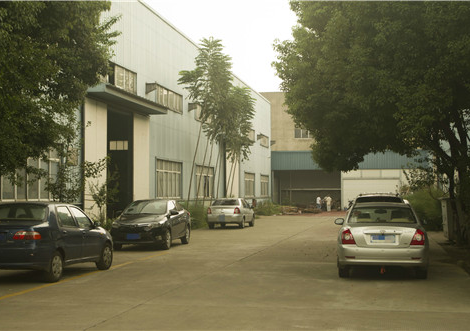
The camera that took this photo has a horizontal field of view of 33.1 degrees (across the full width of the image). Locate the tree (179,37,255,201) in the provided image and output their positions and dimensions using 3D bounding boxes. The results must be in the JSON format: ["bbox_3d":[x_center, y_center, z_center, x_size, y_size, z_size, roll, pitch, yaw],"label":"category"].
[{"bbox_3d":[-1.004,-1.912,45.294,4.400,10.500,4.600,0,-2,11],"label":"tree"}]

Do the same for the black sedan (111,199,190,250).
[{"bbox_3d":[-2.555,1.831,24.967,1.720,1.475,4.420,0,-2,10],"label":"black sedan"}]

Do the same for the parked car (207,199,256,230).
[{"bbox_3d":[-0.121,2.401,39.641,1.700,1.450,4.280,0,-2,12],"label":"parked car"}]

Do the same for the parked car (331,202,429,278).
[{"bbox_3d":[3.159,1.528,16.786,1.760,1.460,4.500,0,-2,11],"label":"parked car"}]

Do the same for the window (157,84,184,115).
[{"bbox_3d":[-3.434,-3.508,41.994,0.150,1.080,5.220,0,-2,11],"label":"window"}]

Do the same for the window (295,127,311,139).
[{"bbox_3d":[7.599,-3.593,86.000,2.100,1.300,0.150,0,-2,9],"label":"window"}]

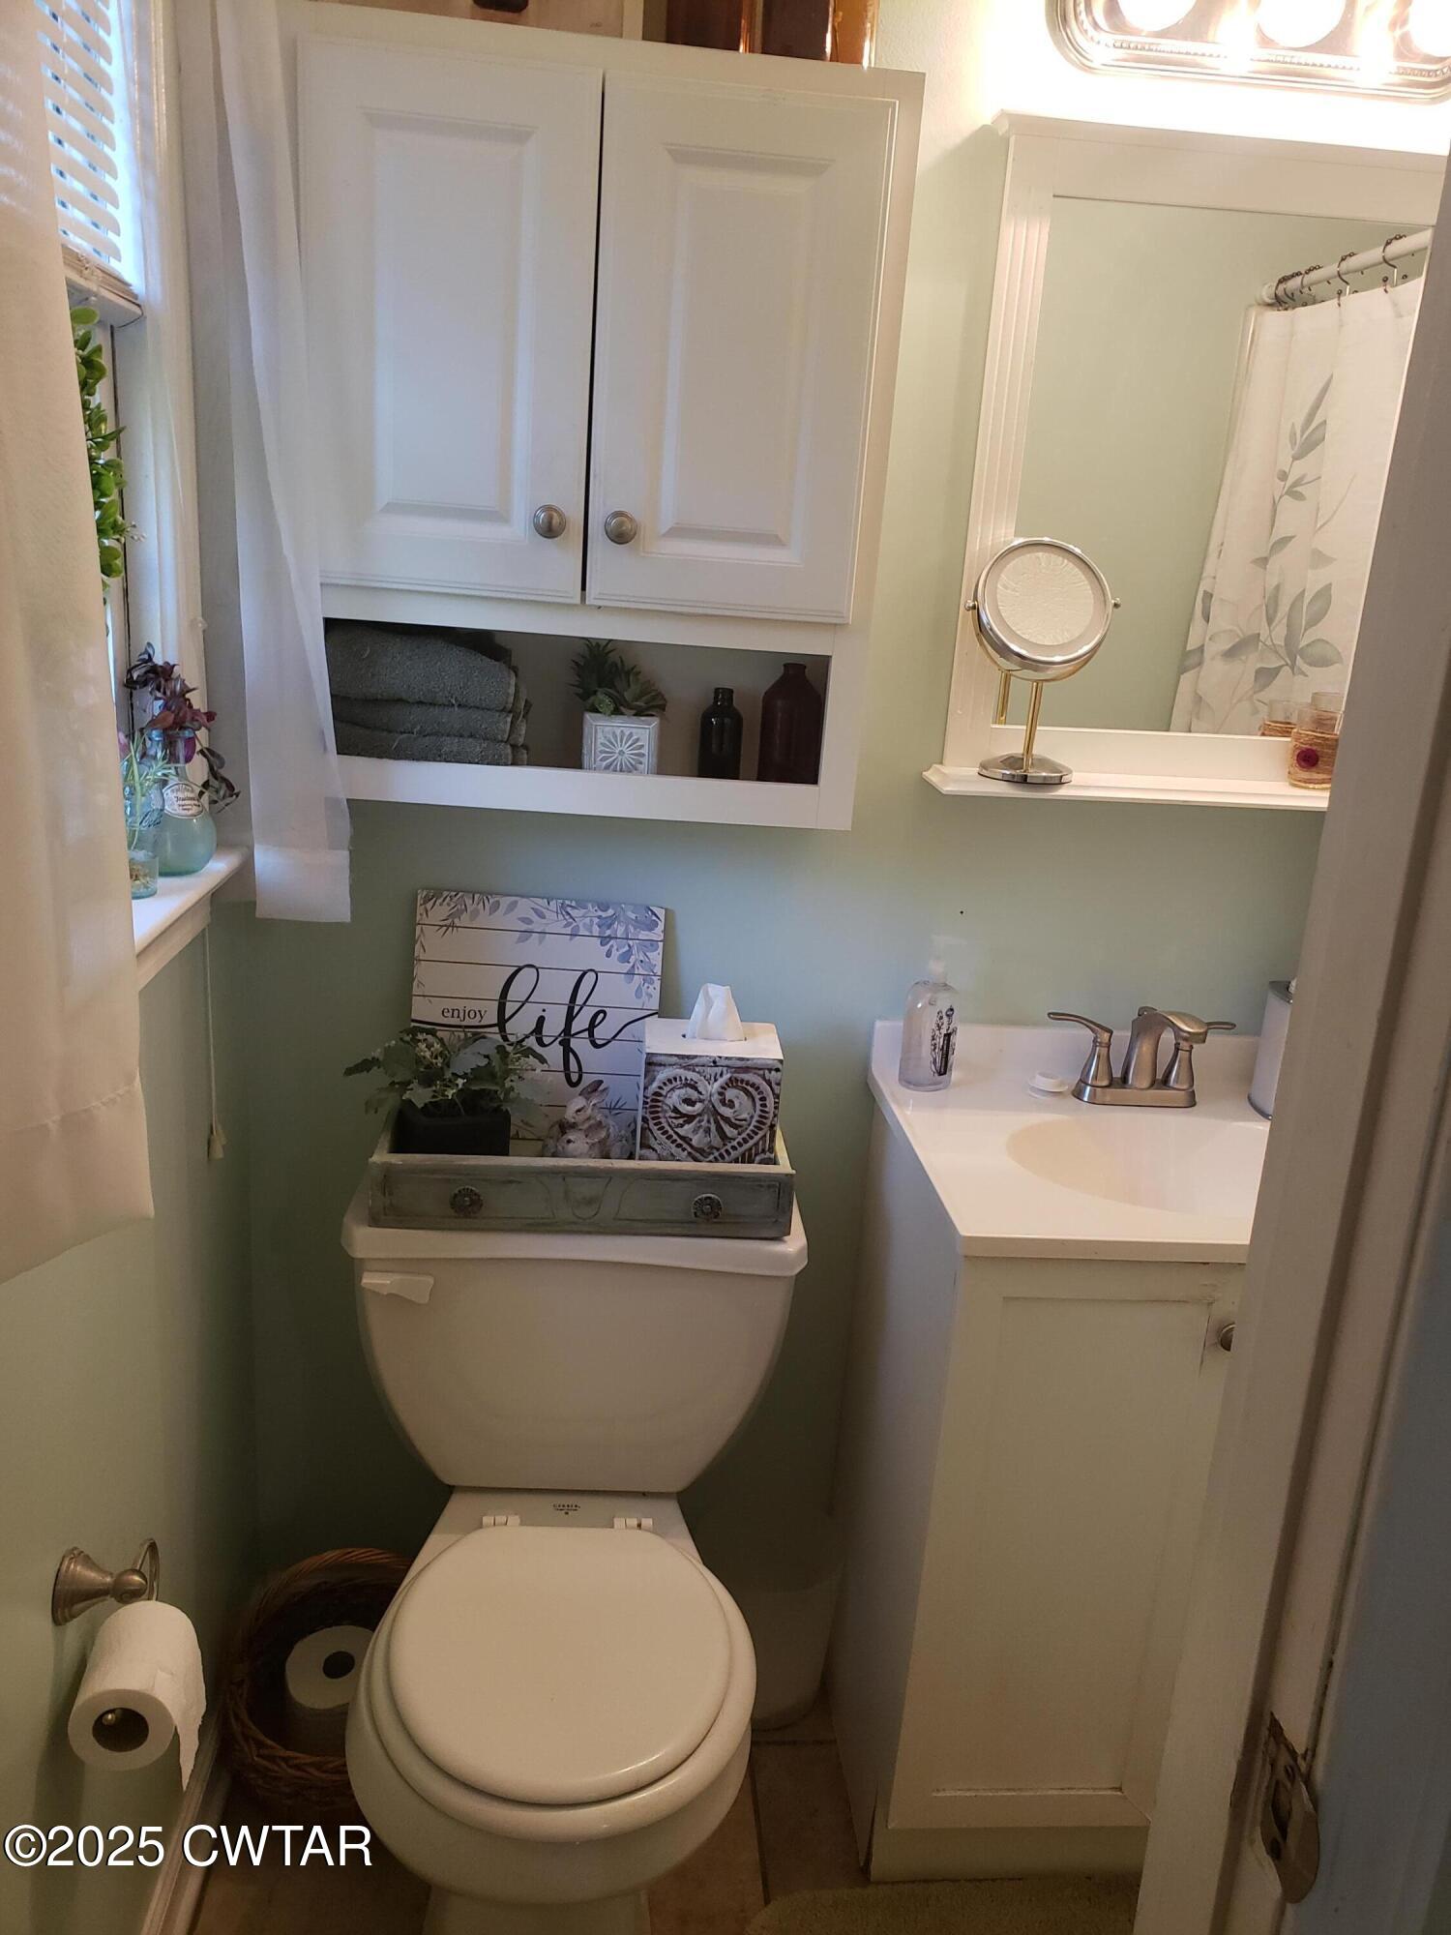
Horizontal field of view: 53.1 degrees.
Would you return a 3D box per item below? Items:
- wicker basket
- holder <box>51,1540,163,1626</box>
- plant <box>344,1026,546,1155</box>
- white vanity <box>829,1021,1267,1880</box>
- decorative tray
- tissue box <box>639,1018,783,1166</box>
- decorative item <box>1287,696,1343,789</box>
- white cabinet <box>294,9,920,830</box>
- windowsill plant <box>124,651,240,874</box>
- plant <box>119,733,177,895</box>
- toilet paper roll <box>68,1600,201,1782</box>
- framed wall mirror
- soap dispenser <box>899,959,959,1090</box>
[{"bbox_3d":[-0.426,0.854,1.676,0.275,0.190,0.285,2,16,-6],"label":"wicker basket"},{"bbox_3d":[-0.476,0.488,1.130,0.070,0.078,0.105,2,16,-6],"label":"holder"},{"bbox_3d":[-0.311,0.153,1.610,0.212,0.180,0.165,2,18,-5],"label":"plant"},{"bbox_3d":[0.478,0.559,1.739,0.610,0.880,0.445,2,18,-5],"label":"white vanity"},{"bbox_3d":[-0.154,0.210,1.590,0.436,0.078,0.200,2,16,-6],"label":"decorative tray"},{"bbox_3d":[-0.023,0.156,1.654,0.147,0.165,0.138,2,18,-5],"label":"tissue box"},{"bbox_3d":[0.683,-0.255,1.672,0.071,0.092,0.071,2,18,-5],"label":"decorative item"},{"bbox_3d":[-0.136,-0.500,1.433,0.567,0.682,0.198,2,16,-6],"label":"white cabinet"},{"bbox_3d":[-0.510,-0.192,1.367,0.105,0.212,0.105,2,16,-6],"label":"windowsill plant"},{"bbox_3d":[-0.524,-0.136,1.298,0.055,0.145,0.055,2,16,-6],"label":"plant"},{"bbox_3d":[-0.455,0.557,1.131,0.085,0.087,0.102,2,16,-6],"label":"toilet paper roll"},{"bbox_3d":[0.539,-0.509,1.546,0.570,0.690,0.095,2,16,-6],"label":"framed wall mirror"},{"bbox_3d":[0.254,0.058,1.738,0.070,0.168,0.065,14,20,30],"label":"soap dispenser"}]

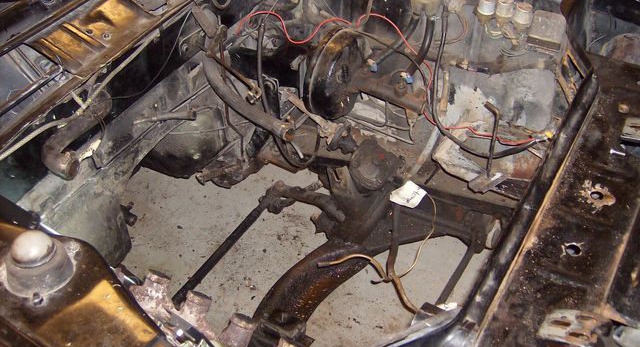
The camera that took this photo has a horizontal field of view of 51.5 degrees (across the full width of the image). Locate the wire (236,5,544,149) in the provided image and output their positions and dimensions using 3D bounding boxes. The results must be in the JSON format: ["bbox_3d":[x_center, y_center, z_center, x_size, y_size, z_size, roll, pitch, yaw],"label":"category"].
[{"bbox_3d":[0.150,-0.234,1.465,0.700,0.200,0.160,24,48,18],"label":"wire"}]

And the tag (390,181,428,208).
[{"bbox_3d":[0.187,0.044,1.400,0.048,0.008,0.048,42,84,12],"label":"tag"}]

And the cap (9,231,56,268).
[{"bbox_3d":[-0.353,0.094,0.819,0.054,0.026,0.054,3,40,-2],"label":"cap"}]

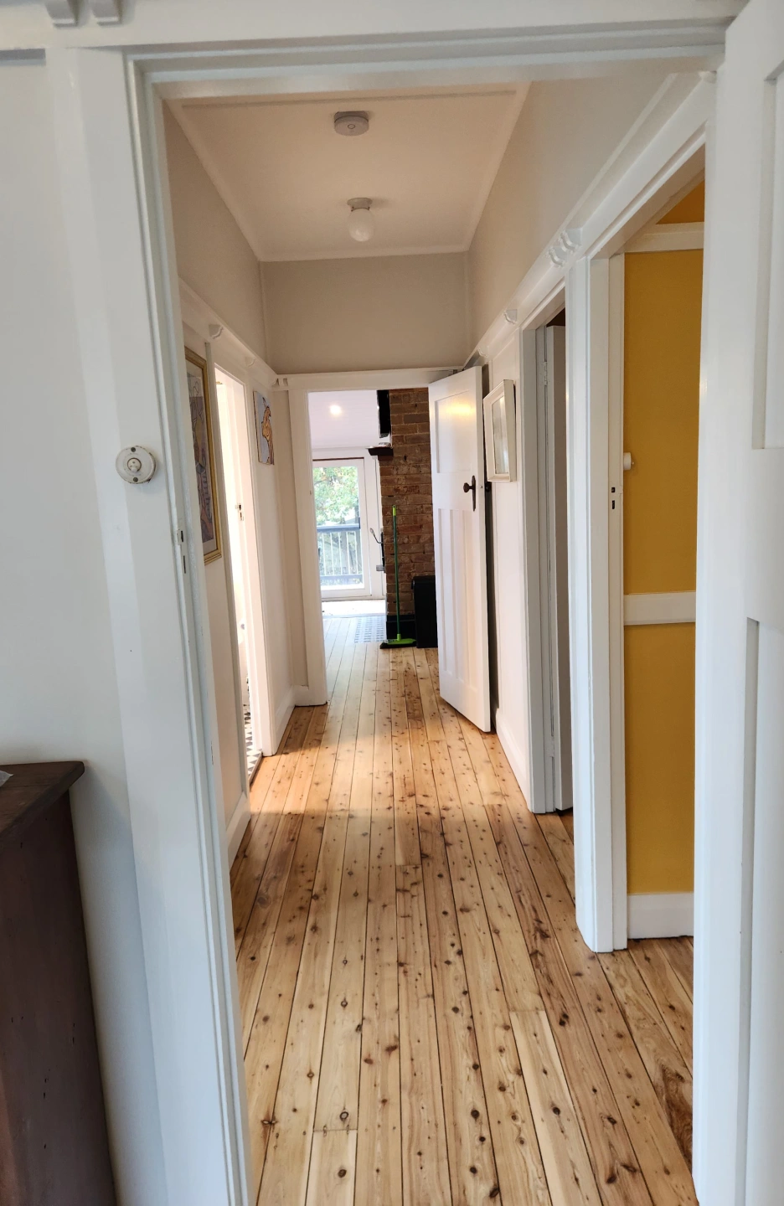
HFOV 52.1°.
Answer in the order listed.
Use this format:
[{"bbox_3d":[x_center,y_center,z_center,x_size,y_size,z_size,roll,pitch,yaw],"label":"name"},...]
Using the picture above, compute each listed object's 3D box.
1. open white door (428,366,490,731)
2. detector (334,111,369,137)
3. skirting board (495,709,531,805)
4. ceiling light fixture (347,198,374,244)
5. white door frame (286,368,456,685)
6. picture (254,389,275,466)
[{"bbox_3d":[0.401,-0.318,4.815,0.040,2.020,0.815,-5,9,-14],"label":"open white door"},{"bbox_3d":[-0.156,-1.861,3.114,0.130,0.037,0.130,-3,9,0],"label":"detector"},{"bbox_3d":[0.614,0.761,4.107,0.020,0.140,0.980,-3,9,0],"label":"skirting board"},{"bbox_3d":[-0.157,-1.933,4.056,0.130,0.192,0.130,-3,9,0],"label":"ceiling light fixture"},{"bbox_3d":[-0.079,-0.399,5.210,1.050,2.140,0.120,-3,9,0],"label":"white door frame"},{"bbox_3d":[-0.746,-1.005,4.672,0.025,0.380,0.630,-3,9,0],"label":"picture"}]

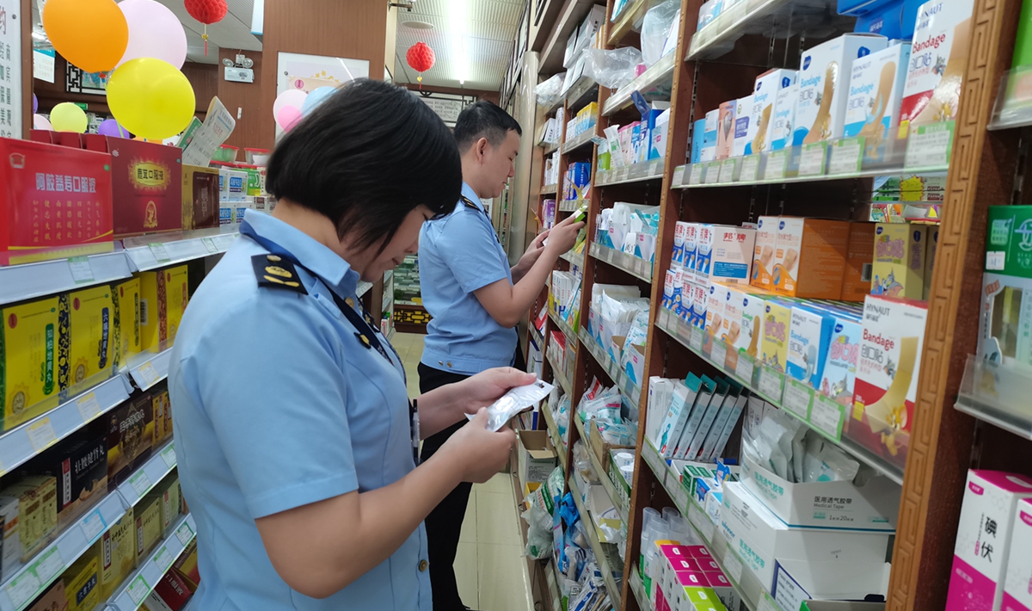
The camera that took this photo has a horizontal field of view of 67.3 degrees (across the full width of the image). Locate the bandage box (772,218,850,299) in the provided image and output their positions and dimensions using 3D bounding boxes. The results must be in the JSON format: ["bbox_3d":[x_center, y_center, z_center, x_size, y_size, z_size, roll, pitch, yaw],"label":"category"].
[{"bbox_3d":[0.437,-0.071,1.156,0.068,0.111,0.087,4,7,-4],"label":"bandage box"}]

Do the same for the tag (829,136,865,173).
[{"bbox_3d":[0.370,-0.167,0.868,0.003,0.038,0.070,4,7,-4],"label":"tag"}]

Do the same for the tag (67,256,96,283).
[{"bbox_3d":[-0.752,-0.062,1.343,0.003,0.046,0.069,-12,8,-2],"label":"tag"}]

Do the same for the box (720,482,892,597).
[{"bbox_3d":[0.407,0.343,1.116,0.156,0.113,0.174,4,7,-4],"label":"box"}]

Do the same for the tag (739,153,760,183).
[{"bbox_3d":[0.351,-0.205,1.166,0.003,0.038,0.070,4,7,-4],"label":"tag"}]

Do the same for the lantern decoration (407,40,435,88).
[{"bbox_3d":[-0.702,-1.764,5.699,0.215,0.354,0.215,4,7,-4],"label":"lantern decoration"}]

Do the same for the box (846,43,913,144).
[{"bbox_3d":[0.414,-0.213,0.850,0.056,0.119,0.100,4,7,-4],"label":"box"}]

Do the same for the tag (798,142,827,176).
[{"bbox_3d":[0.364,-0.179,0.952,0.003,0.038,0.070,4,7,-4],"label":"tag"}]

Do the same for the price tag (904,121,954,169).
[{"bbox_3d":[0.380,-0.147,0.714,0.003,0.038,0.070,4,7,-4],"label":"price tag"}]

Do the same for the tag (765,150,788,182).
[{"bbox_3d":[0.357,-0.192,1.066,0.003,0.038,0.070,4,7,-4],"label":"tag"}]

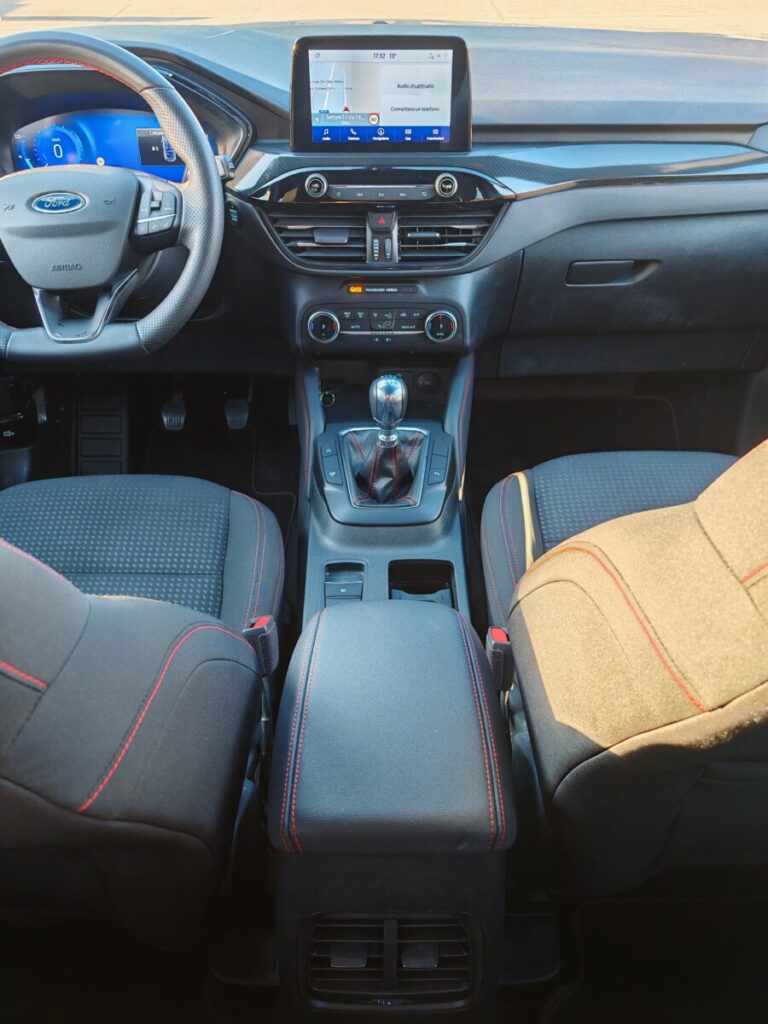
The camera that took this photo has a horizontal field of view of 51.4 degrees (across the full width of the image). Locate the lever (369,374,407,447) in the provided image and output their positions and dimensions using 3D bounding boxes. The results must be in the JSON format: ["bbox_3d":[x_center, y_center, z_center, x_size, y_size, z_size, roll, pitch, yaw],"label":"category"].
[{"bbox_3d":[0.005,-0.132,1.025,0.049,0.088,0.050,0,34,0],"label":"lever"}]

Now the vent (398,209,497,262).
[{"bbox_3d":[0.084,-0.363,1.050,0.127,0.068,0.040,0,29,0],"label":"vent"}]

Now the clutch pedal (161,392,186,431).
[{"bbox_3d":[-0.414,-0.196,1.570,0.048,0.069,0.033,0,14,0],"label":"clutch pedal"}]

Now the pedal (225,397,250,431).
[{"bbox_3d":[-0.288,-0.193,1.570,0.048,0.066,0.033,0,14,0],"label":"pedal"}]

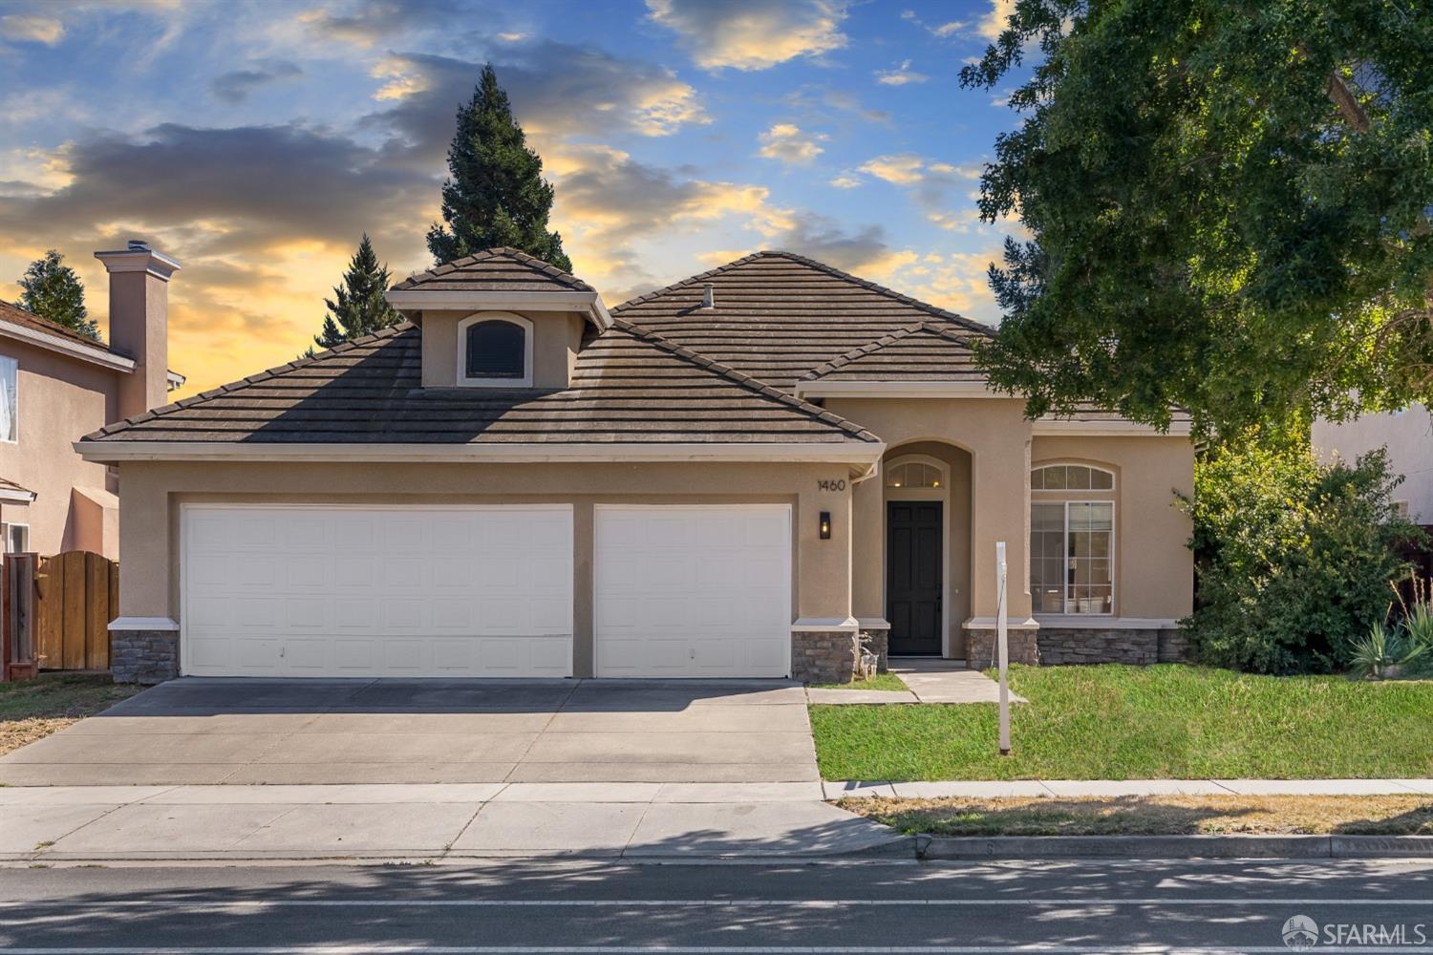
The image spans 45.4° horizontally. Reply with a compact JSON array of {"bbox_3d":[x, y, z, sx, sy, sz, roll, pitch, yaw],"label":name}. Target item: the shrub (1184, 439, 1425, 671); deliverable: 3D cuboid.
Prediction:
[{"bbox_3d":[8.120,1.080,23.800,3.300,3.100,2.700,0,-1,0],"label":"shrub"}]

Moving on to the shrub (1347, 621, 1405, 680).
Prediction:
[{"bbox_3d":[8.570,2.270,22.200,0.760,0.730,0.740,0,-1,0],"label":"shrub"}]

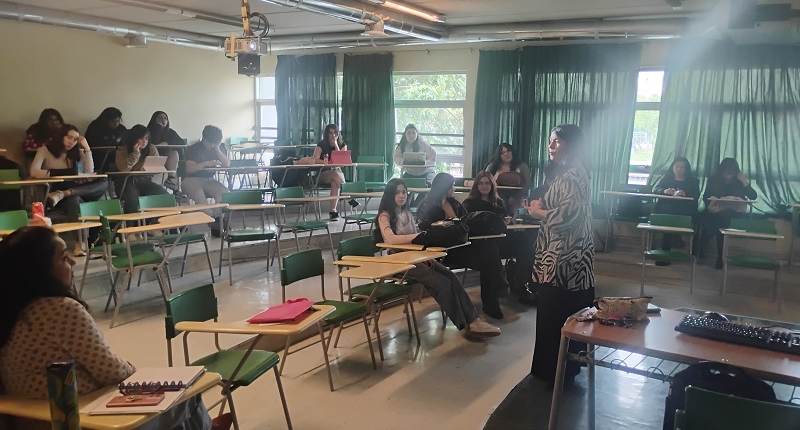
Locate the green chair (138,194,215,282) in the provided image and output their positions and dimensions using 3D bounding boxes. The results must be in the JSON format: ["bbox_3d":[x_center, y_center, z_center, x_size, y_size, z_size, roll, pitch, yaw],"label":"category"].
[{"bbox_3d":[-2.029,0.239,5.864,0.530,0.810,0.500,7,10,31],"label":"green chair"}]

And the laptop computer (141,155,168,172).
[{"bbox_3d":[-2.824,-0.599,7.484,0.270,0.185,0.180,-3,10,-30],"label":"laptop computer"}]

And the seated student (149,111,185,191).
[{"bbox_3d":[-3.336,-0.832,9.233,0.750,1.250,0.500,8,11,41],"label":"seated student"}]

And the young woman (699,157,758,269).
[{"bbox_3d":[3.932,-0.074,7.779,0.600,1.230,0.780,5,9,25],"label":"young woman"}]

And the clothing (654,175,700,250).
[{"bbox_3d":[3.061,-0.004,7.214,0.500,0.860,0.600,4,9,22],"label":"clothing"}]

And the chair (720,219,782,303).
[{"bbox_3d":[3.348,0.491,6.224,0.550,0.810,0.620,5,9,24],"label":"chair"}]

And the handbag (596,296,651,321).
[{"bbox_3d":[0.918,0.388,2.670,0.225,0.100,0.090,1,8,-5],"label":"handbag"}]

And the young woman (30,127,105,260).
[{"bbox_3d":[-3.357,-0.278,6.580,0.700,1.250,0.750,-5,11,-40],"label":"young woman"}]

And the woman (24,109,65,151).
[{"bbox_3d":[-4.140,-0.609,7.600,0.720,1.250,0.500,6,10,32],"label":"woman"}]

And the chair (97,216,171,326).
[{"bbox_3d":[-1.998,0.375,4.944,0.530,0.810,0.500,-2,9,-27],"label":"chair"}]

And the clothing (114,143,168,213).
[{"bbox_3d":[-2.873,-0.376,7.200,0.600,0.900,0.650,-5,11,-38],"label":"clothing"}]

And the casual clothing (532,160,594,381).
[{"bbox_3d":[1.051,0.344,4.192,0.360,1.370,0.460,1,8,-6],"label":"casual clothing"}]

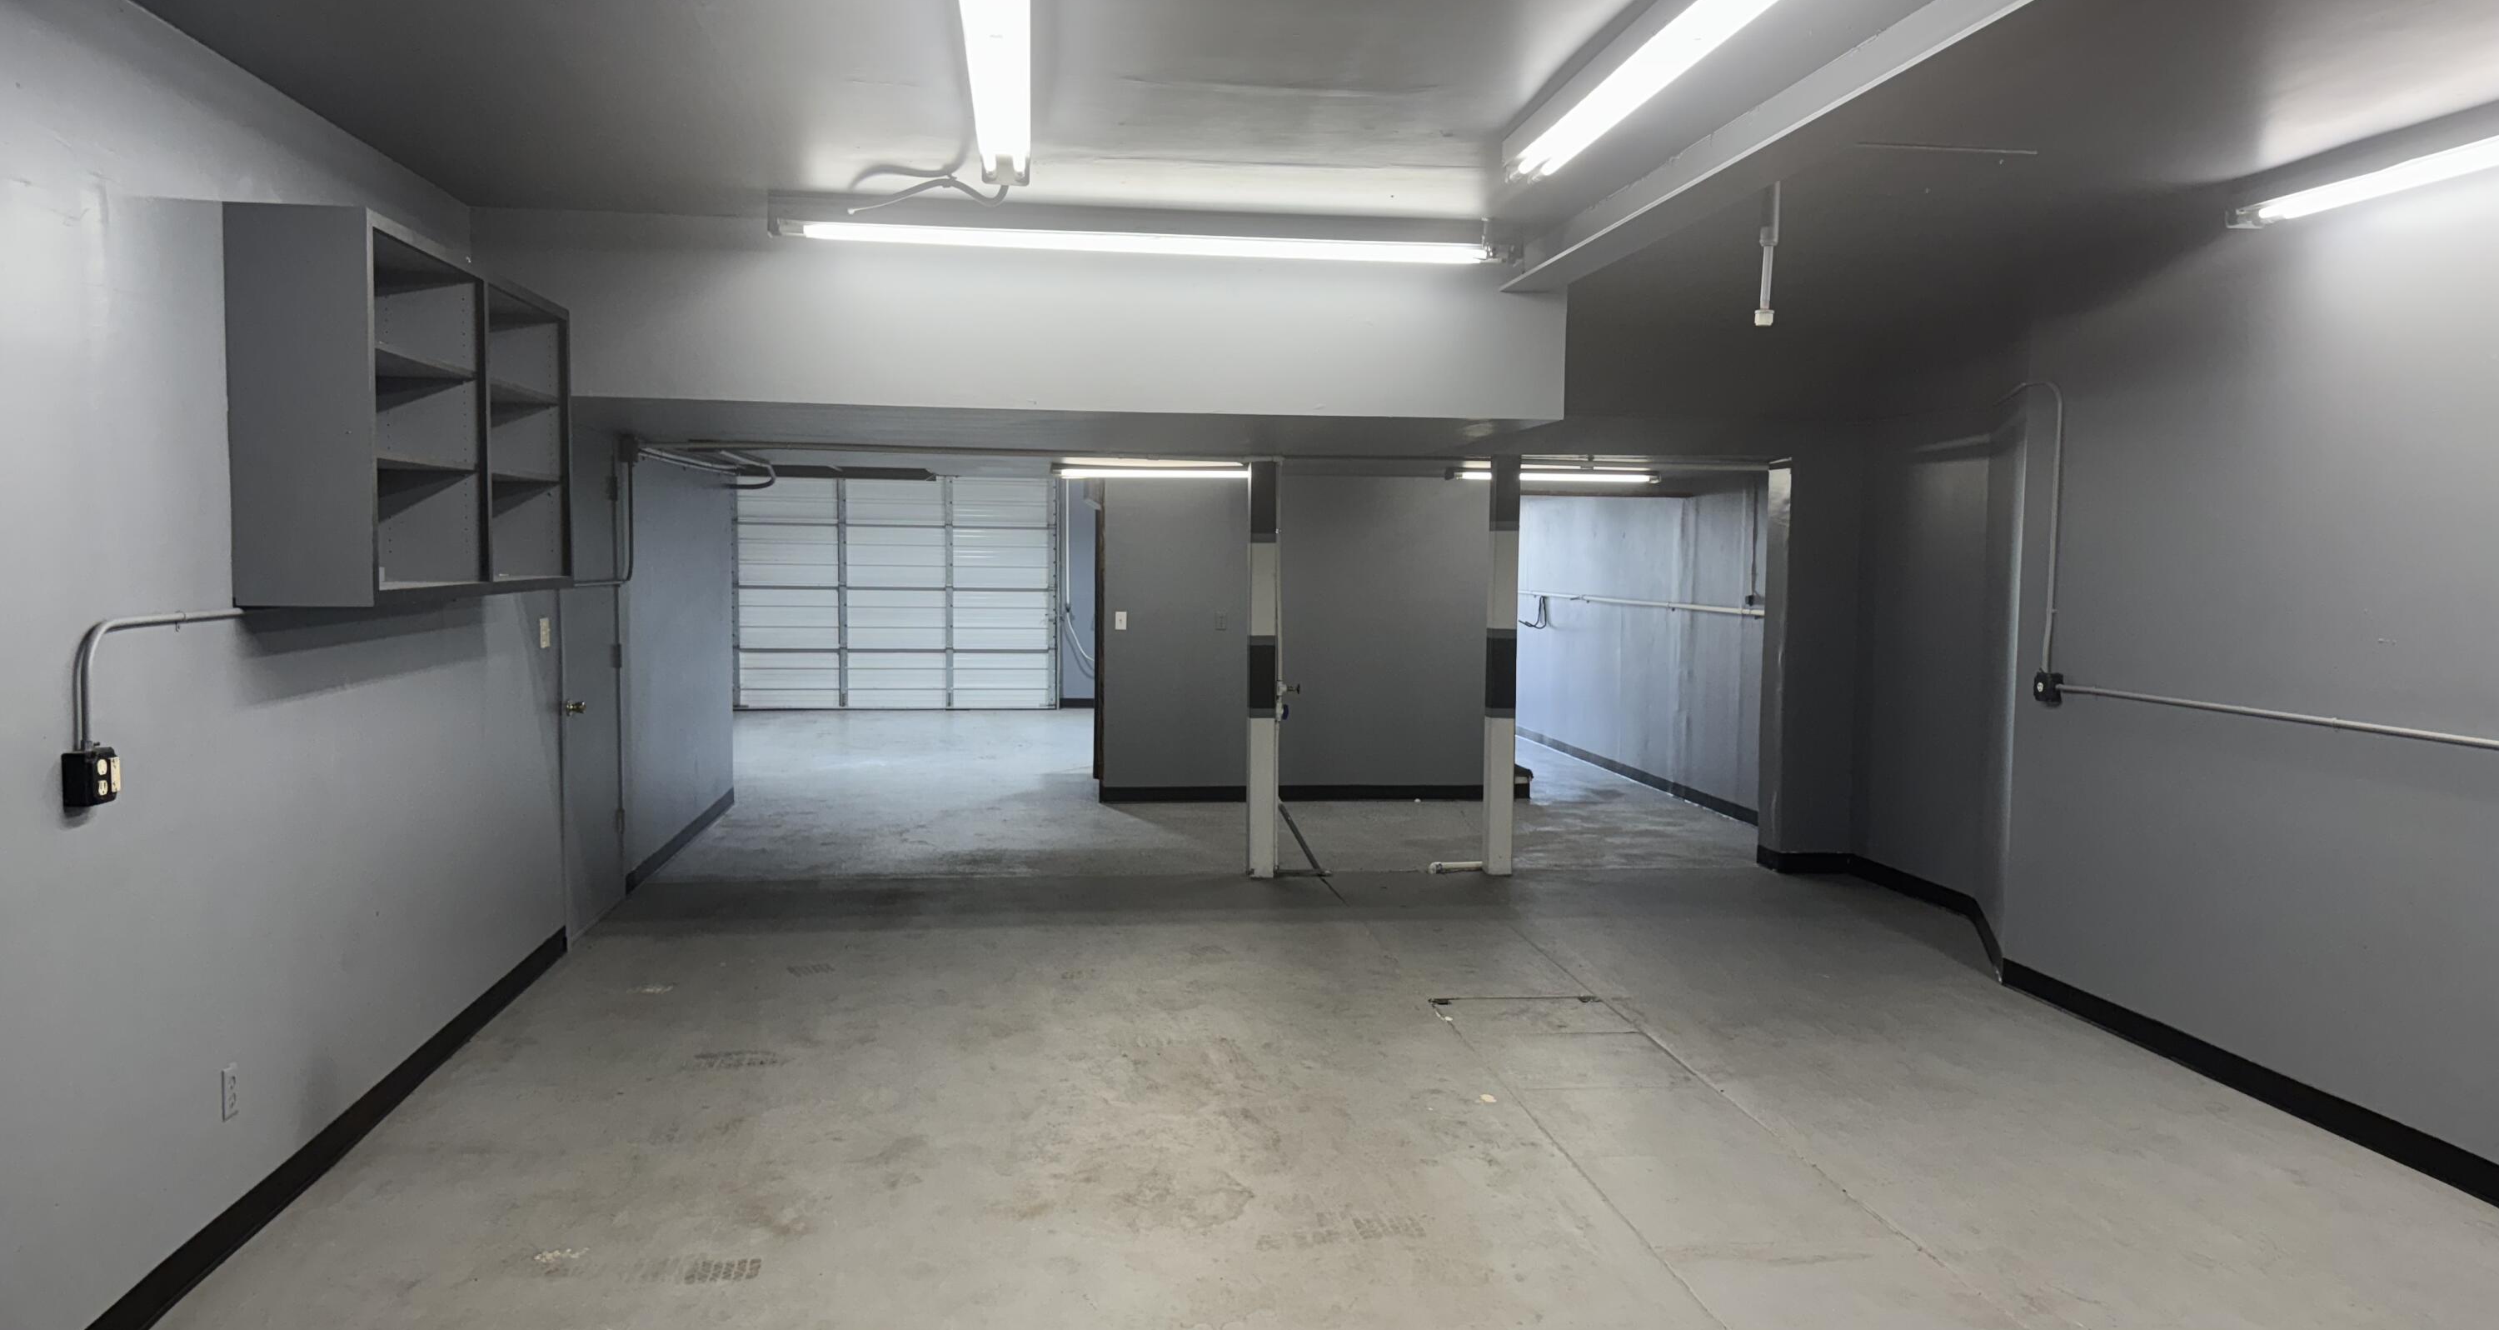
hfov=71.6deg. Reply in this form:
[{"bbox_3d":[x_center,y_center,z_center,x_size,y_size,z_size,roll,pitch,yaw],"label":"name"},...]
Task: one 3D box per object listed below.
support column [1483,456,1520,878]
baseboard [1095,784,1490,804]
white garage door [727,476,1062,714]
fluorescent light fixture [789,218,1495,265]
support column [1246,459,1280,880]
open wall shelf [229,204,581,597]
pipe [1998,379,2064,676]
[{"bbox_3d":[1.274,0.021,8.762,0.133,2.078,0.138,0,4,-7],"label":"support column"},{"bbox_3d":[0.405,0.831,11.148,2.724,0.106,0.020,0,4,-7],"label":"baseboard"},{"bbox_3d":[-3.409,-0.729,16.820,3.074,2.332,0.058,0,4,-7],"label":"white garage door"},{"bbox_3d":[-0.314,-1.407,5.602,2.390,0.121,0.124,0,4,-7],"label":"fluorescent light fixture"},{"bbox_3d":[0.073,0.019,8.606,0.133,2.075,0.138,0,4,-7],"label":"support column"},{"bbox_3d":[-2.296,-0.652,4.866,0.314,0.908,1.776,0,4,-7],"label":"open wall shelf"},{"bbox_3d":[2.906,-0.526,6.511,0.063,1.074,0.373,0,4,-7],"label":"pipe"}]

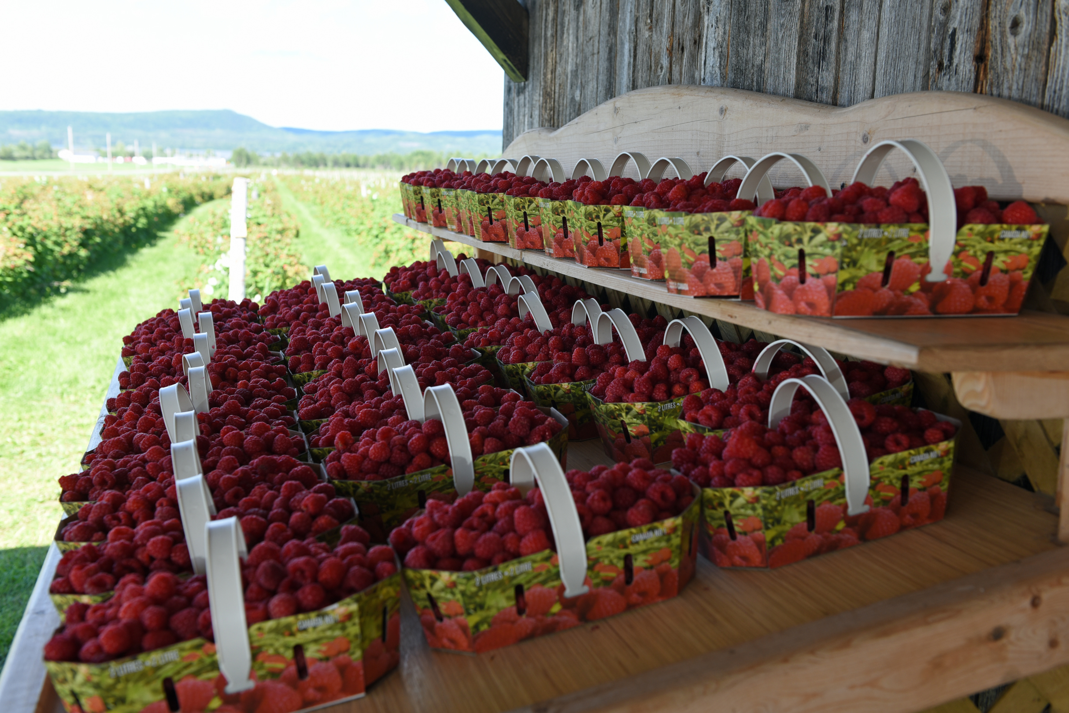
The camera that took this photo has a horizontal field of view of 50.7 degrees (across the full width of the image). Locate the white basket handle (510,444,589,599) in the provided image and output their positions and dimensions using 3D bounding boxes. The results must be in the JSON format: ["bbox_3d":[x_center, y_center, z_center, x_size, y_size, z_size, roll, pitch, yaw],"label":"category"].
[{"bbox_3d":[0.011,0.126,0.934,0.022,0.107,0.141,-12,13,-15],"label":"white basket handle"}]

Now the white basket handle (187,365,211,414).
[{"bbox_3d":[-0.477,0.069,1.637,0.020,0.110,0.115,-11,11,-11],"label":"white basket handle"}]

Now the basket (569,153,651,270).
[{"bbox_3d":[0.174,-0.188,1.453,0.256,0.135,0.139,-2,9,-16],"label":"basket"}]

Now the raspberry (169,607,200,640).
[{"bbox_3d":[-0.248,0.190,0.800,0.021,0.024,0.023,-11,12,-13],"label":"raspberry"}]

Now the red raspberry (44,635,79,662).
[{"bbox_3d":[-0.336,0.207,0.801,0.024,0.019,0.022,-11,12,-13],"label":"red raspberry"}]

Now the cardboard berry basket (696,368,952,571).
[{"bbox_3d":[0.271,0.090,1.061,0.263,0.151,0.126,-11,11,-15],"label":"cardboard berry basket"}]

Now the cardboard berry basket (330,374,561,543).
[{"bbox_3d":[-0.091,0.099,1.191,0.256,0.138,0.139,-12,13,-16],"label":"cardboard berry basket"}]

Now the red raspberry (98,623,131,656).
[{"bbox_3d":[-0.306,0.206,0.822,0.025,0.022,0.024,-2,11,-21],"label":"red raspberry"}]

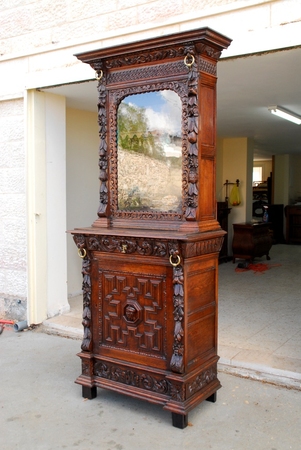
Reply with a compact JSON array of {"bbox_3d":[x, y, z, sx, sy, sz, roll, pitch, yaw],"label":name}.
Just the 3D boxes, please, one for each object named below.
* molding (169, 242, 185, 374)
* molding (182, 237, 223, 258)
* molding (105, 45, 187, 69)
[{"bbox_3d":[0.154,0.498,2.805,0.082,0.795,0.081,2,4,33],"label":"molding"},{"bbox_3d":[0.343,0.144,2.941,0.052,0.104,0.521,2,4,33],"label":"molding"},{"bbox_3d":[-0.056,-1.081,2.978,0.627,0.069,0.049,2,4,34],"label":"molding"}]

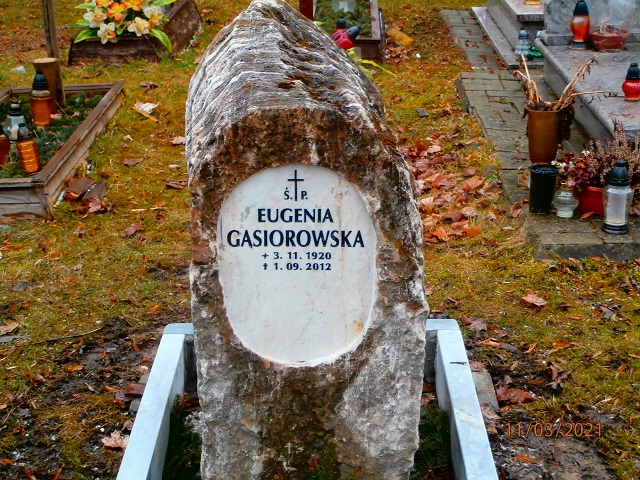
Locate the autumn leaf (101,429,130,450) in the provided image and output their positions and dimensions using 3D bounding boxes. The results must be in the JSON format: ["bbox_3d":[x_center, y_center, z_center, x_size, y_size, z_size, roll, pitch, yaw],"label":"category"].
[{"bbox_3d":[-0.504,0.495,2.604,0.078,0.018,0.075,-1,22,0],"label":"autumn leaf"}]

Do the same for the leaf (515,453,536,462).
[{"bbox_3d":[0.493,0.522,2.526,0.052,0.010,0.022,14,26,32],"label":"leaf"}]

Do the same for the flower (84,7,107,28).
[{"bbox_3d":[-1.388,-1.372,6.500,0.140,0.140,0.060,-12,24,-26],"label":"flower"}]

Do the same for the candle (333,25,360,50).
[{"bbox_3d":[0.155,-1.182,6.150,0.190,0.088,0.088,-35,20,-12],"label":"candle"}]

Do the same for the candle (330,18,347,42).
[{"bbox_3d":[0.129,-1.319,6.650,0.115,0.190,0.115,-1,22,0],"label":"candle"}]

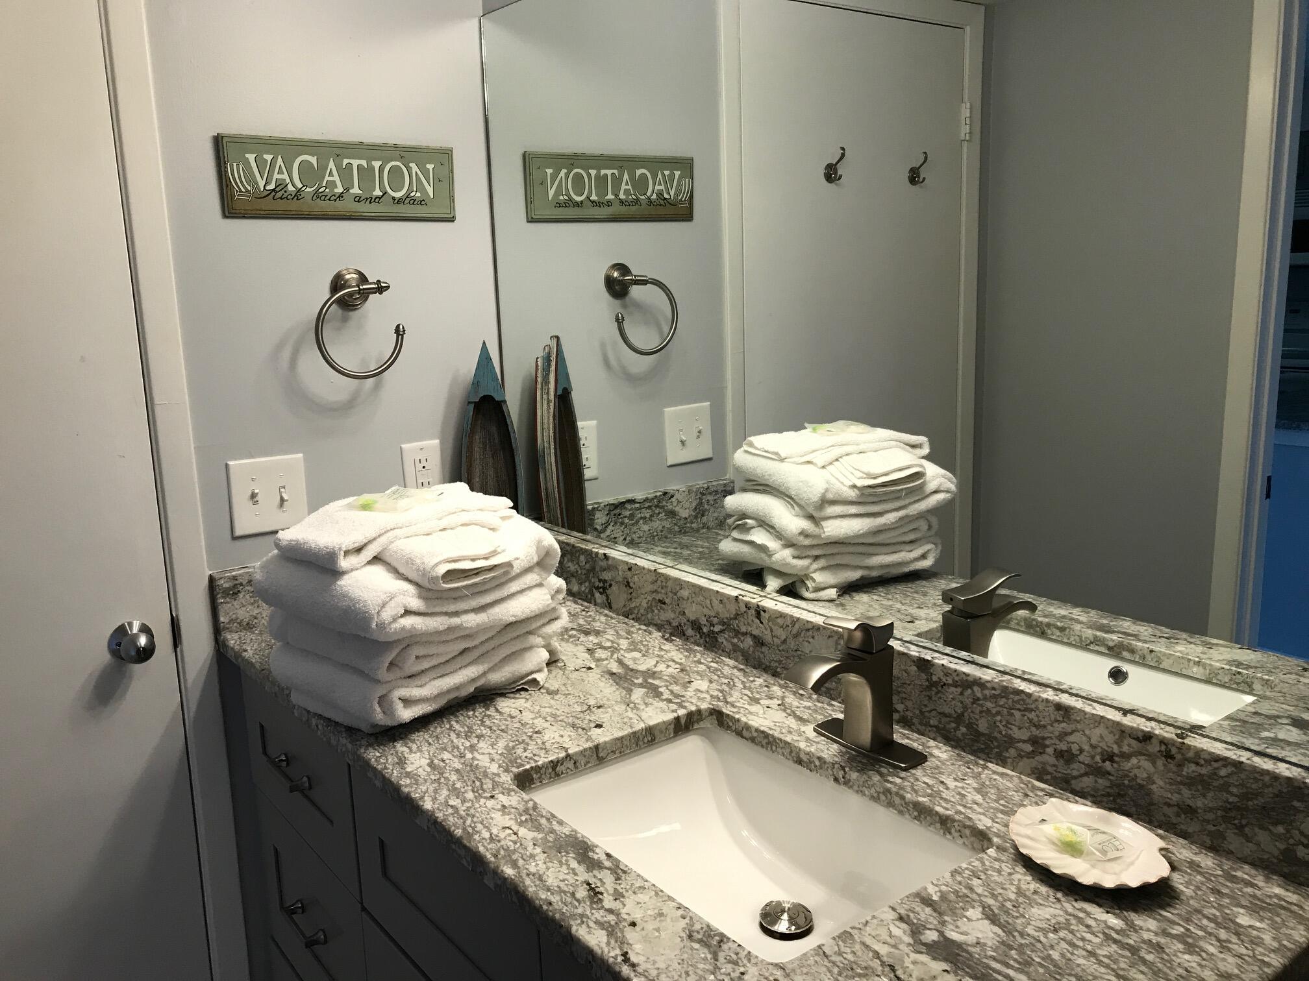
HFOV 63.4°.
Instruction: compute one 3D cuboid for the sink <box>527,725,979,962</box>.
[{"bbox_3d":[0.088,0.442,1.137,0.335,0.165,0.475,-10,14,-36],"label":"sink"}]

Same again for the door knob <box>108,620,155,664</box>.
[{"bbox_3d":[-0.808,0.240,1.647,0.065,0.065,0.062,-10,14,-36],"label":"door knob"}]

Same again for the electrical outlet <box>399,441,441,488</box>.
[{"bbox_3d":[-0.420,-0.027,1.932,0.076,0.121,0.008,-10,14,-36],"label":"electrical outlet"}]

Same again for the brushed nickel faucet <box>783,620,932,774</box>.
[{"bbox_3d":[0.210,0.227,1.205,0.150,0.166,0.145,-10,14,-36],"label":"brushed nickel faucet"}]

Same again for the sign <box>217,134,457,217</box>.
[{"bbox_3d":[-0.516,-0.517,1.768,0.398,0.125,0.013,-10,14,-36],"label":"sign"}]

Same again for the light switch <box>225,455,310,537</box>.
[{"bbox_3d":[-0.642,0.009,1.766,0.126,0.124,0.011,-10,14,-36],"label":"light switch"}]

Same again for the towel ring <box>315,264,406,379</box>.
[{"bbox_3d":[-0.505,-0.277,1.773,0.155,0.188,0.086,-10,14,-36],"label":"towel ring"}]

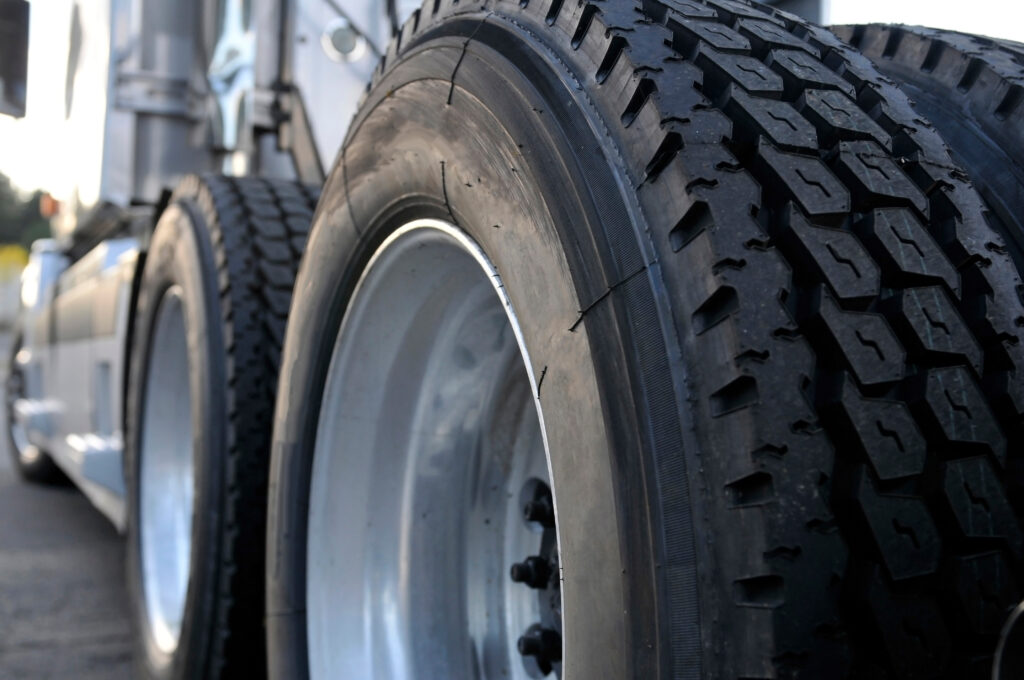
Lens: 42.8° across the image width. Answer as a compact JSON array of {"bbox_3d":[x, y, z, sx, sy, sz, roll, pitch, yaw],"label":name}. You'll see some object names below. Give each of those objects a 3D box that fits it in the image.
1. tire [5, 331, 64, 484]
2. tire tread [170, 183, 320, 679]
[{"bbox_3d":[-2.689,0.324,7.439,0.285,1.040,1.040,2,-2,-23],"label":"tire"},{"bbox_3d":[-0.503,0.239,2.370,0.285,1.040,1.040,2,-2,-23],"label":"tire tread"}]

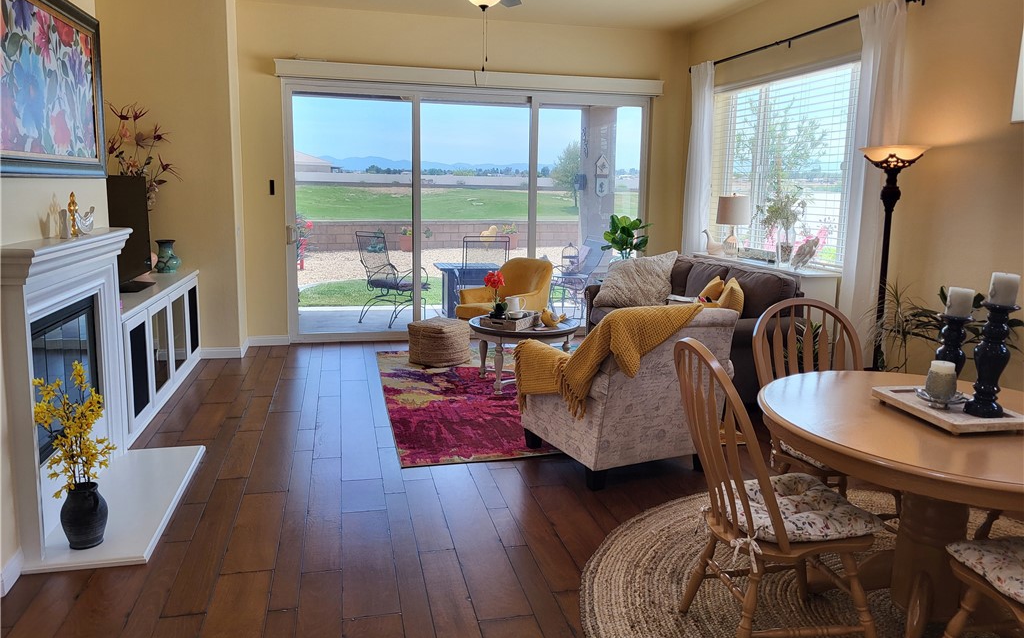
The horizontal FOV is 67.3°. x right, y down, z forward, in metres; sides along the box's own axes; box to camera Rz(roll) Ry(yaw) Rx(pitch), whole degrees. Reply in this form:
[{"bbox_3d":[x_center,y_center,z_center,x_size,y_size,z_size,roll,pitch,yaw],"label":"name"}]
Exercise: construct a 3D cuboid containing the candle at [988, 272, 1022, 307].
[{"bbox_3d":[1.638,-0.088,2.560,0.080,0.108,0.080,-1,10,-12],"label":"candle"}]

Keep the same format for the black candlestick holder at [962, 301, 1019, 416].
[{"bbox_3d":[1.624,0.140,2.602,0.128,0.358,0.128,-1,10,-12],"label":"black candlestick holder"}]

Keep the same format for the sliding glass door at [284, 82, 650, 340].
[{"bbox_3d":[-0.363,-0.970,7.404,3.485,2.404,0.121,-1,10,-13],"label":"sliding glass door"}]

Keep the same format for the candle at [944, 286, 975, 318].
[{"bbox_3d":[1.605,-0.063,2.755,0.080,0.100,0.080,-1,10,-12],"label":"candle"}]

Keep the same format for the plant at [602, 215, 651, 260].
[{"bbox_3d":[1.048,-0.651,7.100,0.460,0.600,0.440,-1,10,-12],"label":"plant"}]

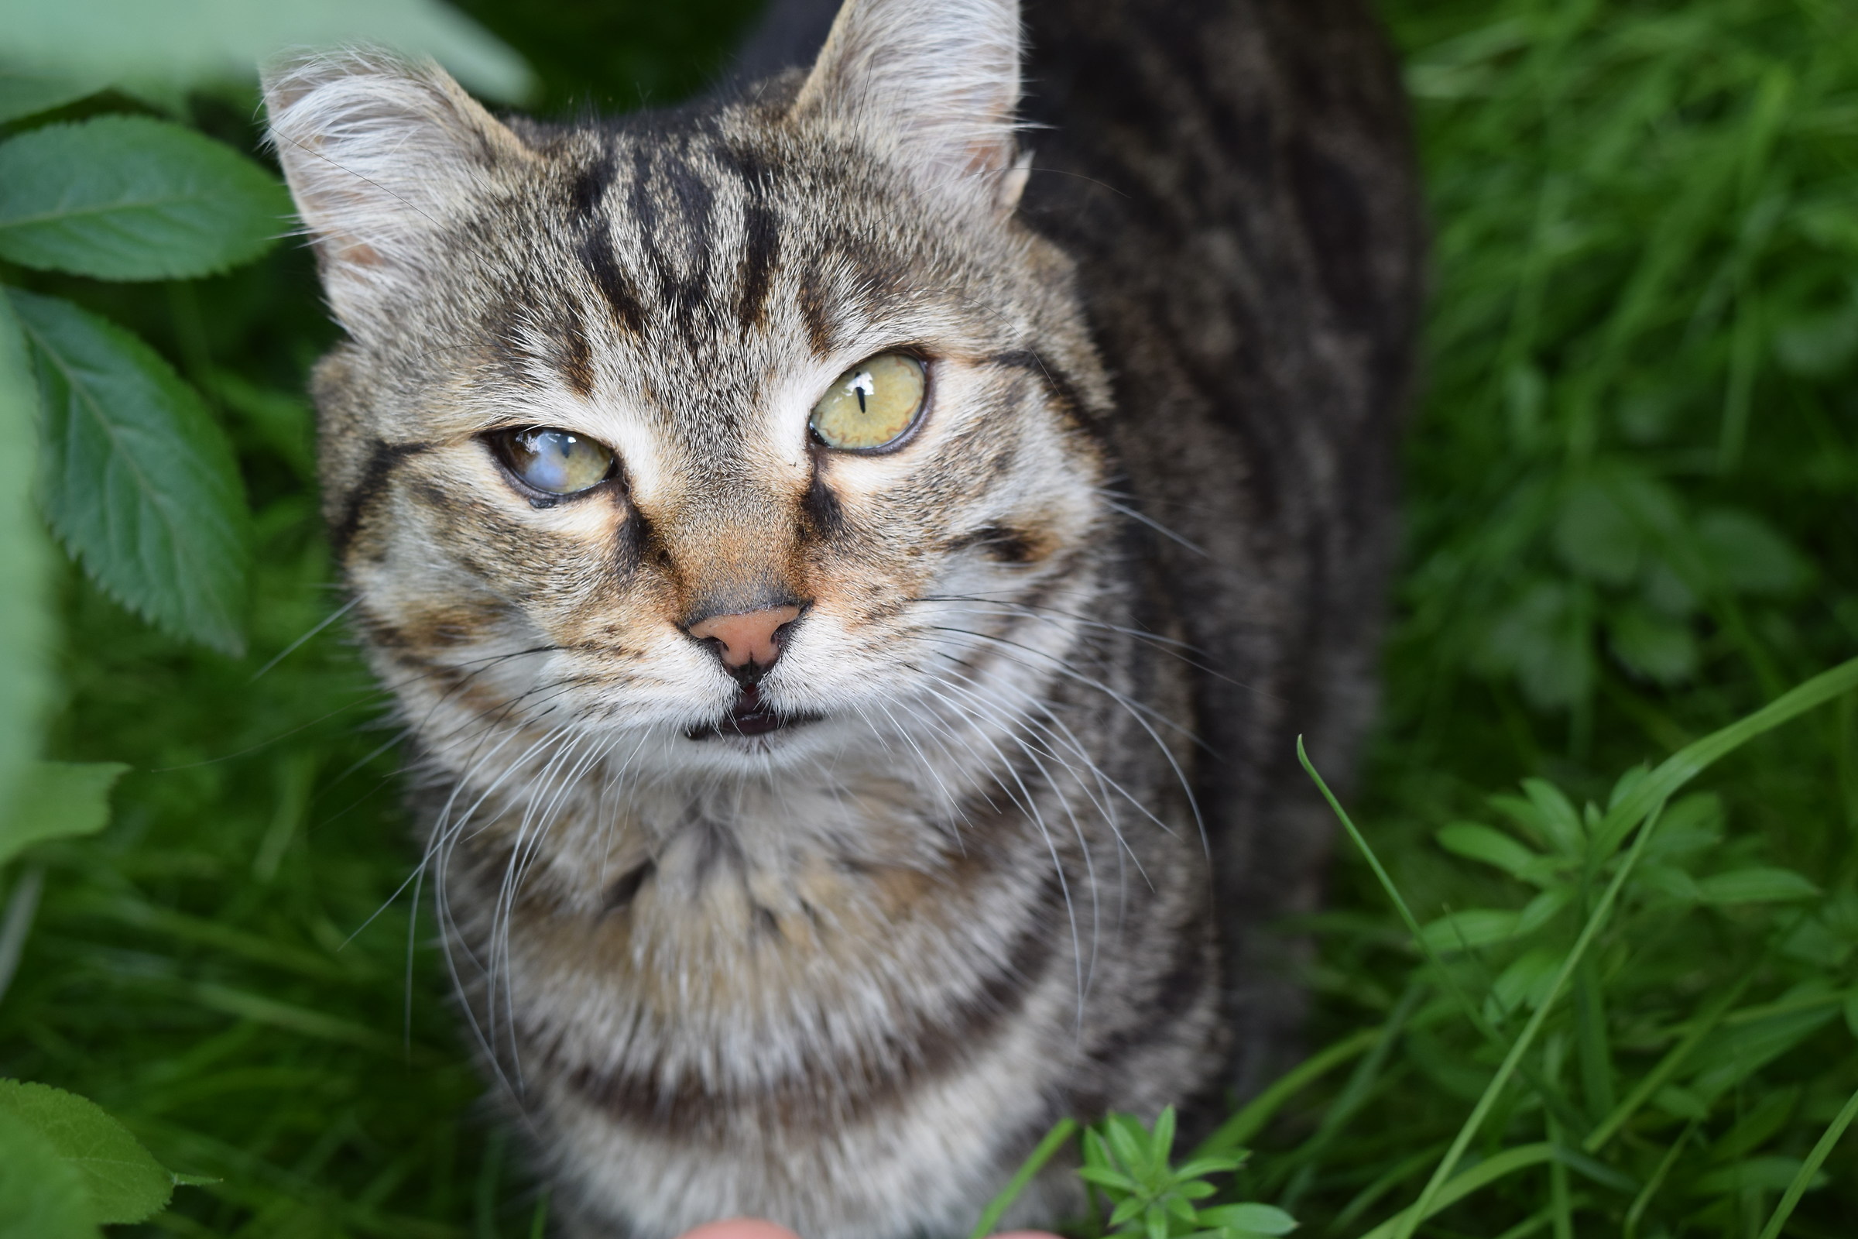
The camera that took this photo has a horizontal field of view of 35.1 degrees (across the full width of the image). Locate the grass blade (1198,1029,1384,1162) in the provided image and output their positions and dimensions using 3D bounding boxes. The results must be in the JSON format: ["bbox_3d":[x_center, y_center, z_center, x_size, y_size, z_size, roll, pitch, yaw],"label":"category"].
[{"bbox_3d":[0.062,0.082,0.510,0.043,0.008,0.007,-40,49,-12],"label":"grass blade"}]

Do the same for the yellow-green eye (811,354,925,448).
[{"bbox_3d":[-0.009,-0.032,0.434,0.018,0.015,0.011,-11,6,-6],"label":"yellow-green eye"}]

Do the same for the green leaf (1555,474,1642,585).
[{"bbox_3d":[0.153,-0.021,0.670,0.022,0.006,0.028,-20,54,-15],"label":"green leaf"}]

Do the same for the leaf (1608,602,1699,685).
[{"bbox_3d":[0.164,0.006,0.665,0.022,0.006,0.024,-15,53,-11],"label":"leaf"}]

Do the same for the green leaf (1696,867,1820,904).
[{"bbox_3d":[0.145,0.047,0.515,0.022,0.004,0.006,3,51,-1],"label":"green leaf"}]

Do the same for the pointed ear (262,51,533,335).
[{"bbox_3d":[-0.084,-0.067,0.456,0.040,0.024,0.045,-30,78,21],"label":"pointed ear"}]

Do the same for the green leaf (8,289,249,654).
[{"bbox_3d":[-0.134,-0.025,0.490,0.034,0.074,0.012,-34,9,-11],"label":"green leaf"}]

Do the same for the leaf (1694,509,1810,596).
[{"bbox_3d":[0.187,-0.015,0.670,0.028,0.006,0.022,23,55,17],"label":"leaf"}]

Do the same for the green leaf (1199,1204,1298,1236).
[{"bbox_3d":[0.047,0.090,0.440,0.015,0.003,0.005,9,60,2],"label":"green leaf"}]

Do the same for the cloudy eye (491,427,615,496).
[{"bbox_3d":[-0.055,-0.023,0.434,0.018,0.011,0.010,-10,6,9],"label":"cloudy eye"}]

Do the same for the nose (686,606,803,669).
[{"bbox_3d":[-0.026,0.002,0.411,0.017,0.009,0.010,-11,9,0],"label":"nose"}]

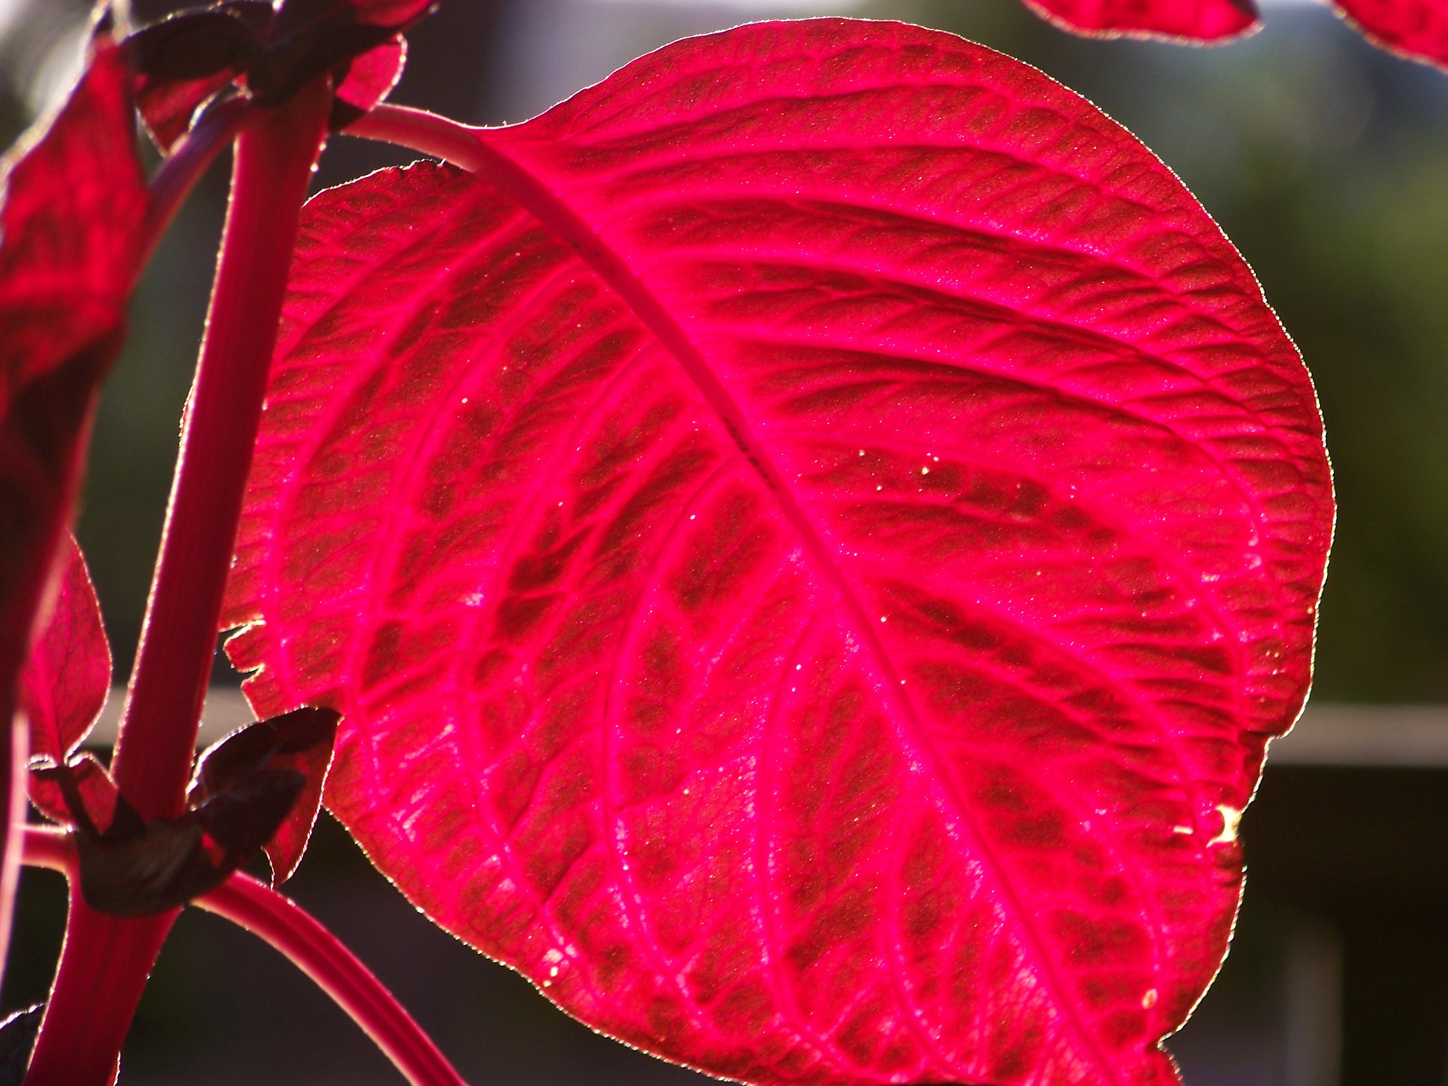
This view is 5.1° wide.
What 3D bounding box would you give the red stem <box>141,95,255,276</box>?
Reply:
[{"bbox_3d":[-0.032,-0.022,0.998,0.002,0.013,0.002,32,-20,0],"label":"red stem"}]

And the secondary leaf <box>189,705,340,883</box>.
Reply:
[{"bbox_3d":[-0.028,0.015,1.000,0.009,0.011,0.006,0,6,0],"label":"secondary leaf"}]

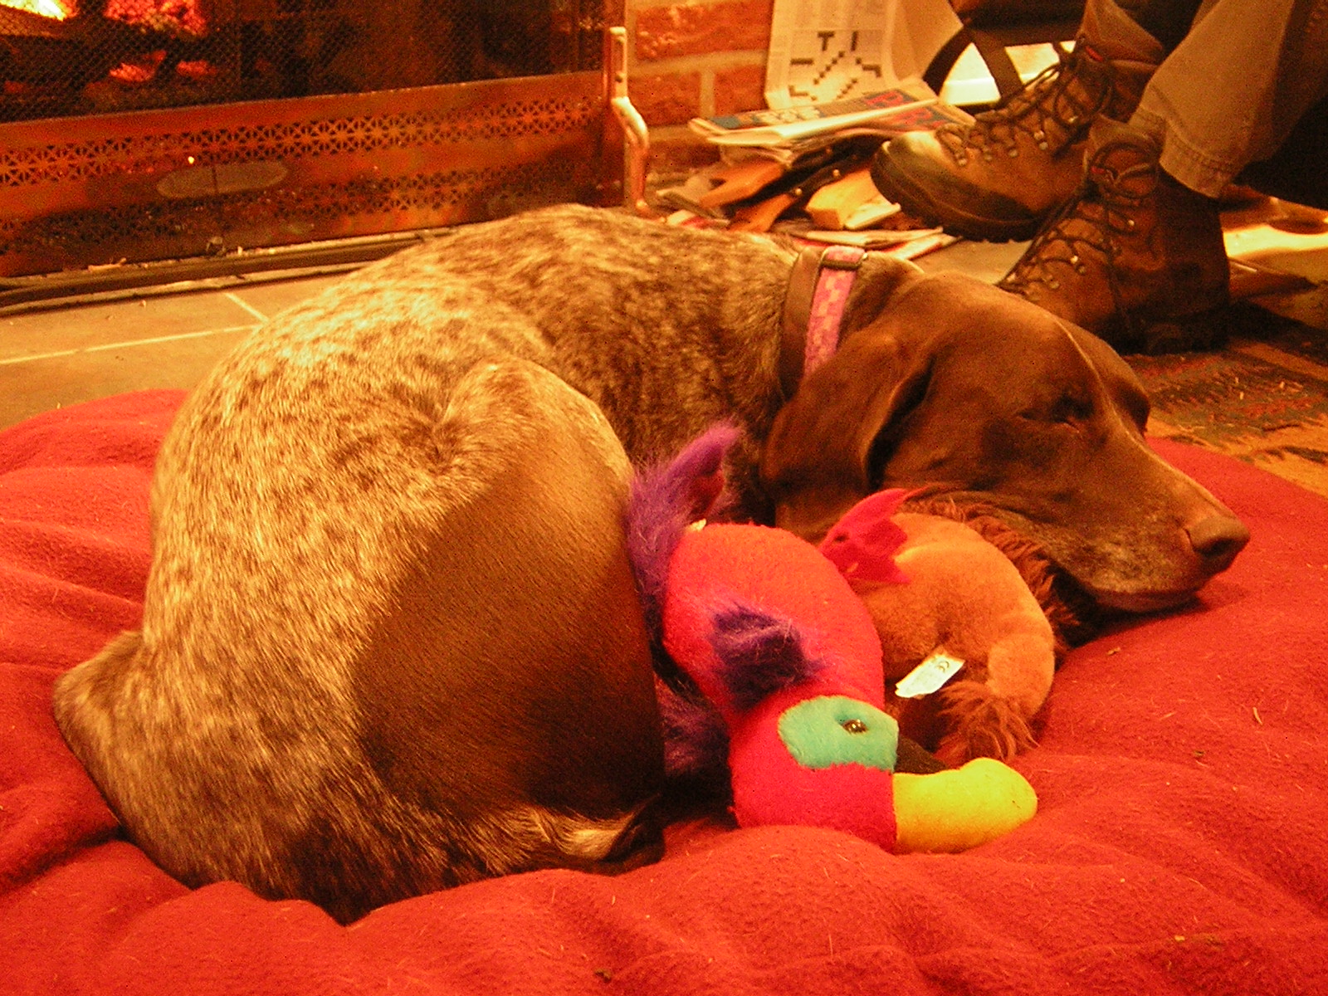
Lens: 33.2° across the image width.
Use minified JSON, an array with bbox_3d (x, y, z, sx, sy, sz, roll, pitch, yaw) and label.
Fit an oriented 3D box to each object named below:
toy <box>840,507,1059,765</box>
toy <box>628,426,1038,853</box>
[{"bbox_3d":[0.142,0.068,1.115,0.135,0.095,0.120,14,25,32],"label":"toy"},{"bbox_3d":[0.071,0.066,1.090,0.170,0.110,0.235,-4,39,-9],"label":"toy"}]

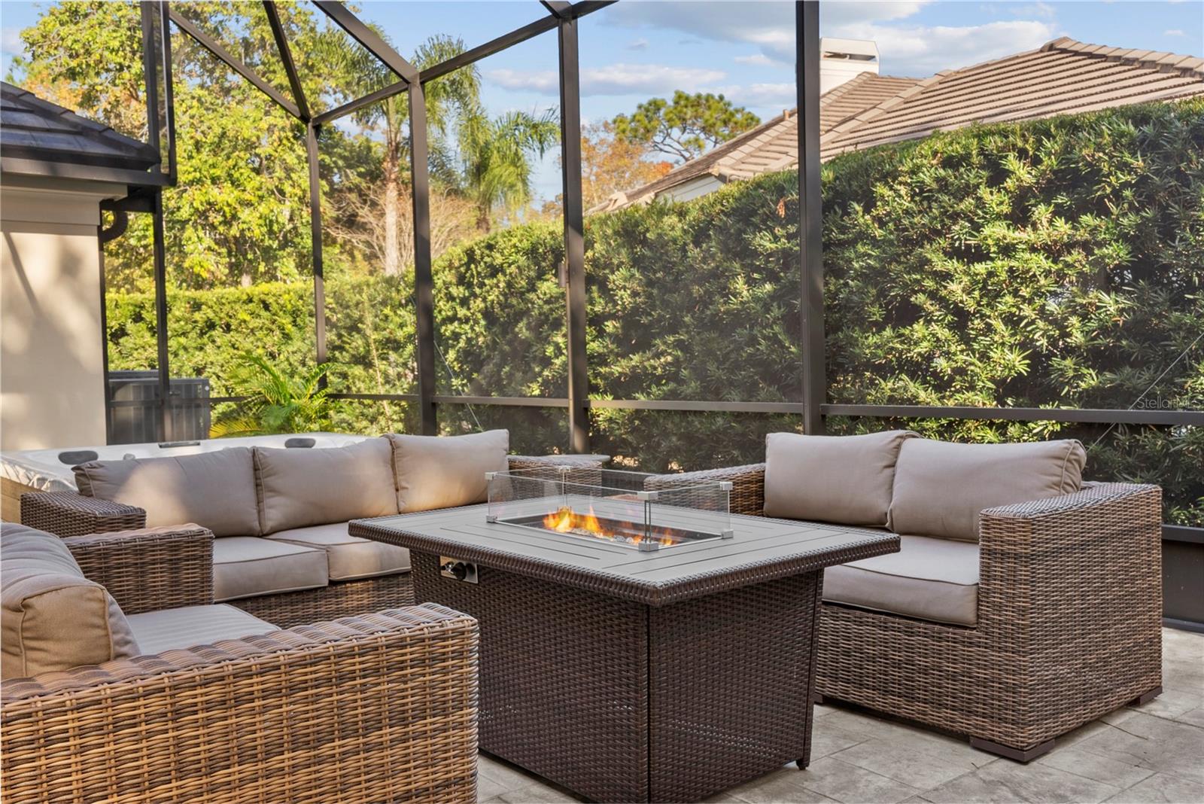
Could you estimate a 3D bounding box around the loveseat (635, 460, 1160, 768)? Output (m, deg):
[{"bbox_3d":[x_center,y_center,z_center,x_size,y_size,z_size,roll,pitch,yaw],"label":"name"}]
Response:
[{"bbox_3d":[0.964,0.522,3.535,0.843,0.801,1.465,-3,3,-40],"label":"loveseat"}]

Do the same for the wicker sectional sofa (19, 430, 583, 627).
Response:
[{"bbox_3d":[-1.029,0.555,4.076,2.035,0.785,0.843,-3,3,-42],"label":"wicker sectional sofa"}]

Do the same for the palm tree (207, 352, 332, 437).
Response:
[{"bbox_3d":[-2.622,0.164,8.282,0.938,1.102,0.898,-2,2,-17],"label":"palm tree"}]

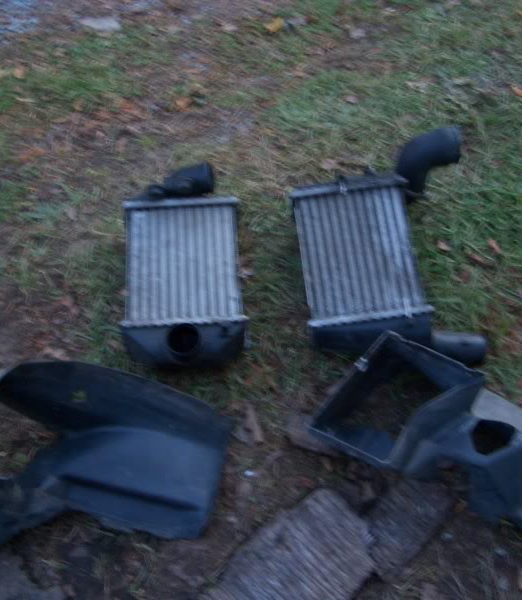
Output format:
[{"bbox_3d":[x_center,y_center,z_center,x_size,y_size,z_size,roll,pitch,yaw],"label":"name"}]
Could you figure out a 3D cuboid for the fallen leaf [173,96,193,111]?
[{"bbox_3d":[-0.158,-0.399,1.644,0.041,0.012,0.028,0,61,0],"label":"fallen leaf"}]

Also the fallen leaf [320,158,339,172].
[{"bbox_3d":[0.135,-0.266,1.599,0.037,0.012,0.031,-3,60,0],"label":"fallen leaf"}]

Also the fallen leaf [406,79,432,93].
[{"bbox_3d":[0.331,-0.451,1.701,0.053,0.012,0.033,8,61,6],"label":"fallen leaf"}]

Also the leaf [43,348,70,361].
[{"bbox_3d":[-0.349,0.092,1.377,0.046,0.012,0.018,15,62,8],"label":"leaf"}]

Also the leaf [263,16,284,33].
[{"bbox_3d":[0.030,-0.610,1.798,0.055,0.015,0.037,-40,67,-19],"label":"leaf"}]

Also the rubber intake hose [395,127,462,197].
[{"bbox_3d":[0.319,-0.265,1.549,0.105,0.070,0.105,-11,60,-5],"label":"rubber intake hose"}]

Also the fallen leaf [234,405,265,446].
[{"bbox_3d":[-0.021,0.206,1.325,0.040,0.020,0.070,-18,61,-9],"label":"fallen leaf"}]

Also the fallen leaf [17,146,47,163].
[{"bbox_3d":[-0.447,-0.283,1.581,0.058,0.012,0.024,-25,64,-13],"label":"fallen leaf"}]

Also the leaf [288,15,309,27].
[{"bbox_3d":[0.081,-0.607,1.757,0.048,0.012,0.028,0,61,0],"label":"leaf"}]

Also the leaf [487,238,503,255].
[{"bbox_3d":[0.434,-0.099,1.497,0.012,0.010,0.036,-27,63,-13],"label":"leaf"}]

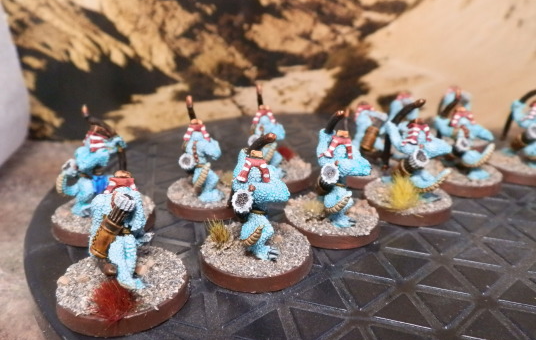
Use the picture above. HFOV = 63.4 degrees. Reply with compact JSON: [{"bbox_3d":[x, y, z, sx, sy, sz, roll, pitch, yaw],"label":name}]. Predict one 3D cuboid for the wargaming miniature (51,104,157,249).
[{"bbox_3d":[-0.042,-0.001,0.108,0.026,0.030,0.025,-5,22,-14],"label":"wargaming miniature"}]

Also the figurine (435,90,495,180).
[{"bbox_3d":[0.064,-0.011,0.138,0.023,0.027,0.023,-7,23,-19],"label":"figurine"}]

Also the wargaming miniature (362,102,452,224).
[{"bbox_3d":[0.040,-0.004,0.120,0.025,0.029,0.027,-7,23,-19],"label":"wargaming miniature"}]

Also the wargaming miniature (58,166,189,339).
[{"bbox_3d":[-0.028,0.012,0.082,0.025,0.025,0.026,-3,22,-11],"label":"wargaming miniature"}]

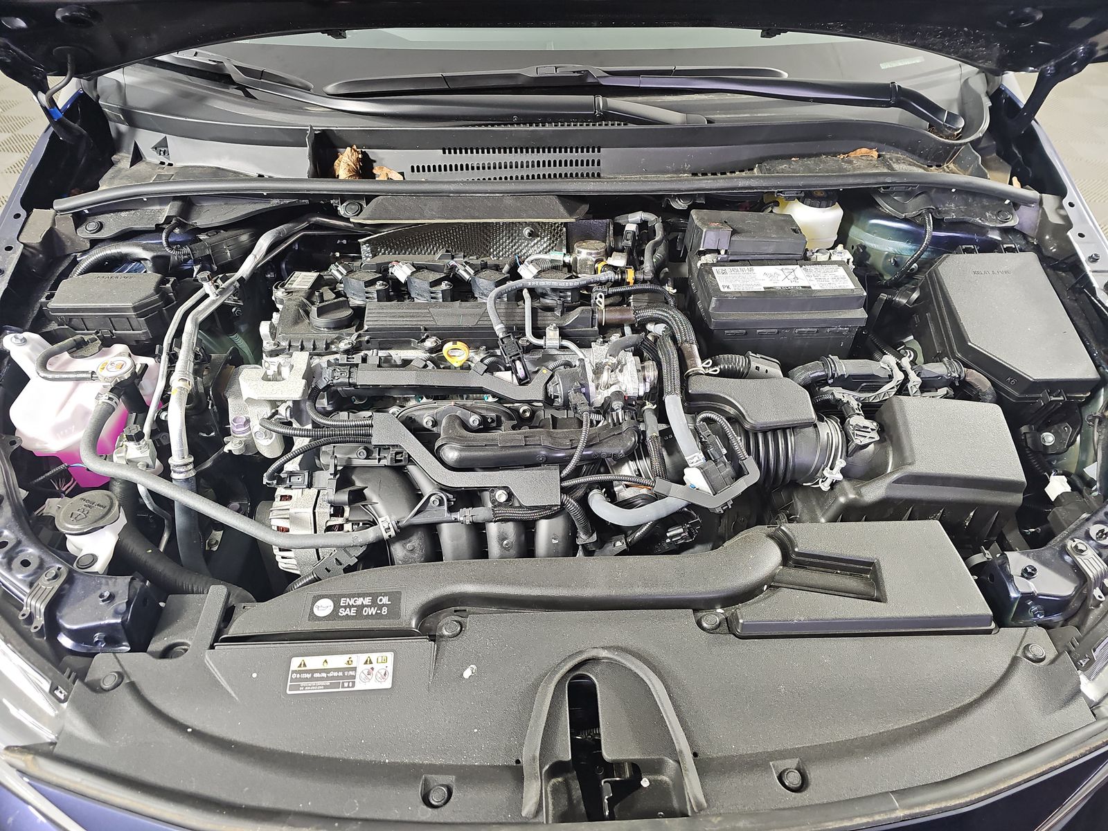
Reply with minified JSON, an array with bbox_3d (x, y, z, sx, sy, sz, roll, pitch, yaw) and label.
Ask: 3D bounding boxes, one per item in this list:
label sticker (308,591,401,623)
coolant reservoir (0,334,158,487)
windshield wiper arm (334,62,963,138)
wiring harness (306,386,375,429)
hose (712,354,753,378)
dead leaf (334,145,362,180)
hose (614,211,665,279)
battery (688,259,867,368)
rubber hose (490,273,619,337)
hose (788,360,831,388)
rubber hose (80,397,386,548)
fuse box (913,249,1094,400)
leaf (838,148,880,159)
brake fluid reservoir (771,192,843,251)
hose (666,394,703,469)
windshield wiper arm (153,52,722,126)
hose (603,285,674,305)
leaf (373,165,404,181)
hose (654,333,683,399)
[{"bbox_3d":[-0.185,0.178,0.685,0.084,0.002,0.029,-1,46,-2],"label":"label sticker"},{"bbox_3d":[-0.563,-0.010,0.875,0.170,0.165,0.160,-1,41,-2],"label":"coolant reservoir"},{"bbox_3d":[0.138,-0.490,1.140,1.006,0.085,0.111,-1,41,-2],"label":"windshield wiper arm"},{"bbox_3d":[-0.266,-0.010,0.920,0.089,0.044,0.041,-1,41,-2],"label":"wiring harness"},{"bbox_3d":[0.227,-0.061,0.935,0.054,0.034,0.036,-1,44,0],"label":"hose"},{"bbox_3d":[-0.311,-0.380,1.113,0.044,0.052,0.035,-1,44,0],"label":"dead leaf"},{"bbox_3d":[0.125,-0.245,1.060,0.072,0.085,0.065,-1,44,0],"label":"hose"},{"bbox_3d":[0.314,-0.143,1.093,0.207,0.190,0.175,-1,44,0],"label":"battery"},{"bbox_3d":[0.001,-0.139,0.903,0.163,0.042,0.104,-1,41,-2],"label":"rubber hose"},{"bbox_3d":[0.325,-0.050,0.935,0.056,0.042,0.045,-1,44,0],"label":"hose"},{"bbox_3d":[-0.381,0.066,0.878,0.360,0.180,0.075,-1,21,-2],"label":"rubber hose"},{"bbox_3d":[0.547,-0.085,0.942,0.152,0.130,0.215,-2,54,0],"label":"fuse box"},{"bbox_3d":[0.481,-0.412,1.160,0.064,0.018,0.030,-1,41,-2],"label":"leaf"},{"bbox_3d":[0.384,-0.297,1.125,0.105,0.095,0.085,-1,44,0],"label":"brake fluid reservoir"},{"bbox_3d":[0.154,0.015,0.865,0.027,0.027,0.097,-20,76,14],"label":"hose"},{"bbox_3d":[-0.220,-0.494,1.141,0.896,0.055,0.065,7,44,2],"label":"windshield wiper arm"},{"bbox_3d":[0.109,-0.159,0.951,0.091,0.019,0.024,5,41,5],"label":"hose"},{"bbox_3d":[-0.250,-0.362,1.104,0.050,0.022,0.035,-1,44,0],"label":"leaf"},{"bbox_3d":[0.138,-0.060,0.890,0.030,0.032,0.088,-3,68,1],"label":"hose"}]

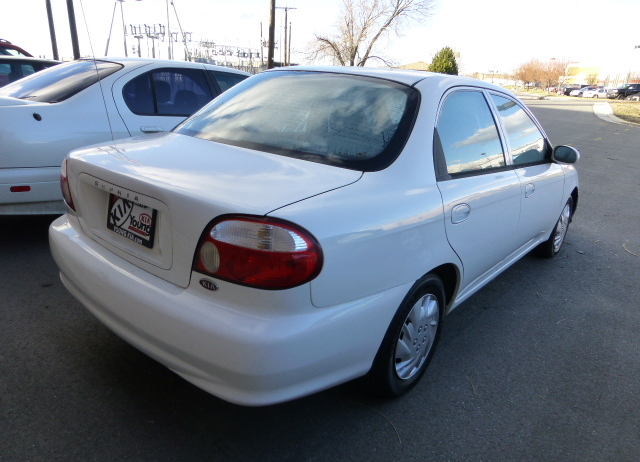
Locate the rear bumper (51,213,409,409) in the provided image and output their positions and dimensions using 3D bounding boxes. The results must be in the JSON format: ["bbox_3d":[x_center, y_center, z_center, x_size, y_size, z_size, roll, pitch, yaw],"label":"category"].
[{"bbox_3d":[-0.528,0.192,1.951,1.690,0.470,0.780,18,23,37],"label":"rear bumper"}]

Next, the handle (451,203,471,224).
[{"bbox_3d":[0.605,-0.081,1.927,0.047,0.083,0.175,18,23,37],"label":"handle"}]

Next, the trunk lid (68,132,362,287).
[{"bbox_3d":[-0.505,-0.136,1.845,1.240,0.400,0.680,18,23,37],"label":"trunk lid"}]

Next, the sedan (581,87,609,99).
[{"bbox_3d":[31.384,-15.607,50.000,4.500,1.420,1.750,-7,22,-28],"label":"sedan"}]

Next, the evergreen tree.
[{"bbox_3d":[12.576,-16.227,45.000,3.000,4.300,3.000,4,19,0],"label":"evergreen tree"}]

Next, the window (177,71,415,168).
[{"bbox_3d":[-0.125,-0.580,2.144,1.270,0.130,0.675,18,56,37],"label":"window"}]

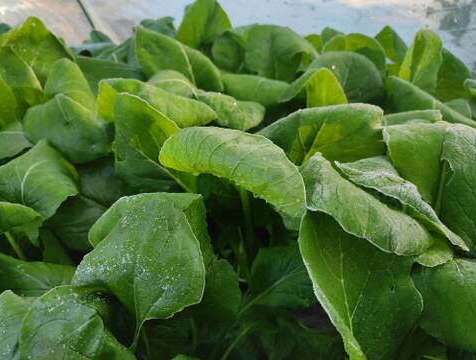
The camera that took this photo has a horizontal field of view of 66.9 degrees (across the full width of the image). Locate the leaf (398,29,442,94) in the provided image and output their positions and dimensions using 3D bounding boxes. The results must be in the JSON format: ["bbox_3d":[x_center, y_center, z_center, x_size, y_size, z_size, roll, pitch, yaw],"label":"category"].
[{"bbox_3d":[0.389,-0.254,0.780,0.075,0.135,0.055,0,31,0],"label":"leaf"}]

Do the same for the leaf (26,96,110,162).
[{"bbox_3d":[-0.271,-0.086,0.580,0.108,0.070,0.090,-11,30,-19],"label":"leaf"}]

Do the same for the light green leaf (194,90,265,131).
[{"bbox_3d":[-0.016,-0.118,0.600,0.120,0.060,0.065,0,31,0],"label":"light green leaf"}]

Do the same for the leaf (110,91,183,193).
[{"bbox_3d":[-0.116,-0.051,0.500,0.095,0.130,0.070,0,31,0],"label":"leaf"}]

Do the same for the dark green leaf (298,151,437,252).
[{"bbox_3d":[0.141,0.021,0.400,0.123,0.061,0.070,12,30,22],"label":"dark green leaf"}]

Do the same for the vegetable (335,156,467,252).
[{"bbox_3d":[0.185,0.027,0.430,0.145,0.095,0.085,0,31,0],"label":"vegetable"}]

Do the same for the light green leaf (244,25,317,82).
[{"bbox_3d":[0.088,-0.279,0.800,0.152,0.123,0.074,0,31,0],"label":"light green leaf"}]

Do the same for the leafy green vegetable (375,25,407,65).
[{"bbox_3d":[0.393,-0.340,0.930,0.069,0.098,0.050,10,30,18],"label":"leafy green vegetable"}]

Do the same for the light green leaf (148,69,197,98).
[{"bbox_3d":[-0.122,-0.189,0.700,0.081,0.039,0.080,0,28,0],"label":"light green leaf"}]

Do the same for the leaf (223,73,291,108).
[{"bbox_3d":[0.033,-0.177,0.720,0.138,0.067,0.053,0,31,0],"label":"leaf"}]

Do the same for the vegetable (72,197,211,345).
[{"bbox_3d":[-0.099,0.089,0.390,0.114,0.115,0.080,-6,29,-11],"label":"vegetable"}]

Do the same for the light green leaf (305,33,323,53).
[{"bbox_3d":[0.204,-0.370,0.980,0.045,0.052,0.050,0,28,0],"label":"light green leaf"}]

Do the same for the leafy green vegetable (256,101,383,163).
[{"bbox_3d":[0.114,-0.069,0.530,0.161,0.070,0.080,0,28,0],"label":"leafy green vegetable"}]

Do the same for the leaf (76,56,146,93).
[{"bbox_3d":[-0.281,-0.240,0.820,0.150,0.085,0.065,0,31,0],"label":"leaf"}]

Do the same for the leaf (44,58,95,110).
[{"bbox_3d":[-0.300,-0.174,0.650,0.068,0.072,0.070,-11,30,-19],"label":"leaf"}]

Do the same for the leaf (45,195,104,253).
[{"bbox_3d":[-0.215,0.056,0.500,0.086,0.030,0.080,-10,30,-18],"label":"leaf"}]

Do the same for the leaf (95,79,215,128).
[{"bbox_3d":[-0.126,-0.130,0.600,0.174,0.059,0.080,0,28,0],"label":"leaf"}]

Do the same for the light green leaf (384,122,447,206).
[{"bbox_3d":[0.242,-0.020,0.490,0.061,0.094,0.060,12,30,22],"label":"light green leaf"}]

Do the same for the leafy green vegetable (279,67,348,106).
[{"bbox_3d":[0.139,-0.175,0.680,0.114,0.063,0.051,0,31,0],"label":"leafy green vegetable"}]

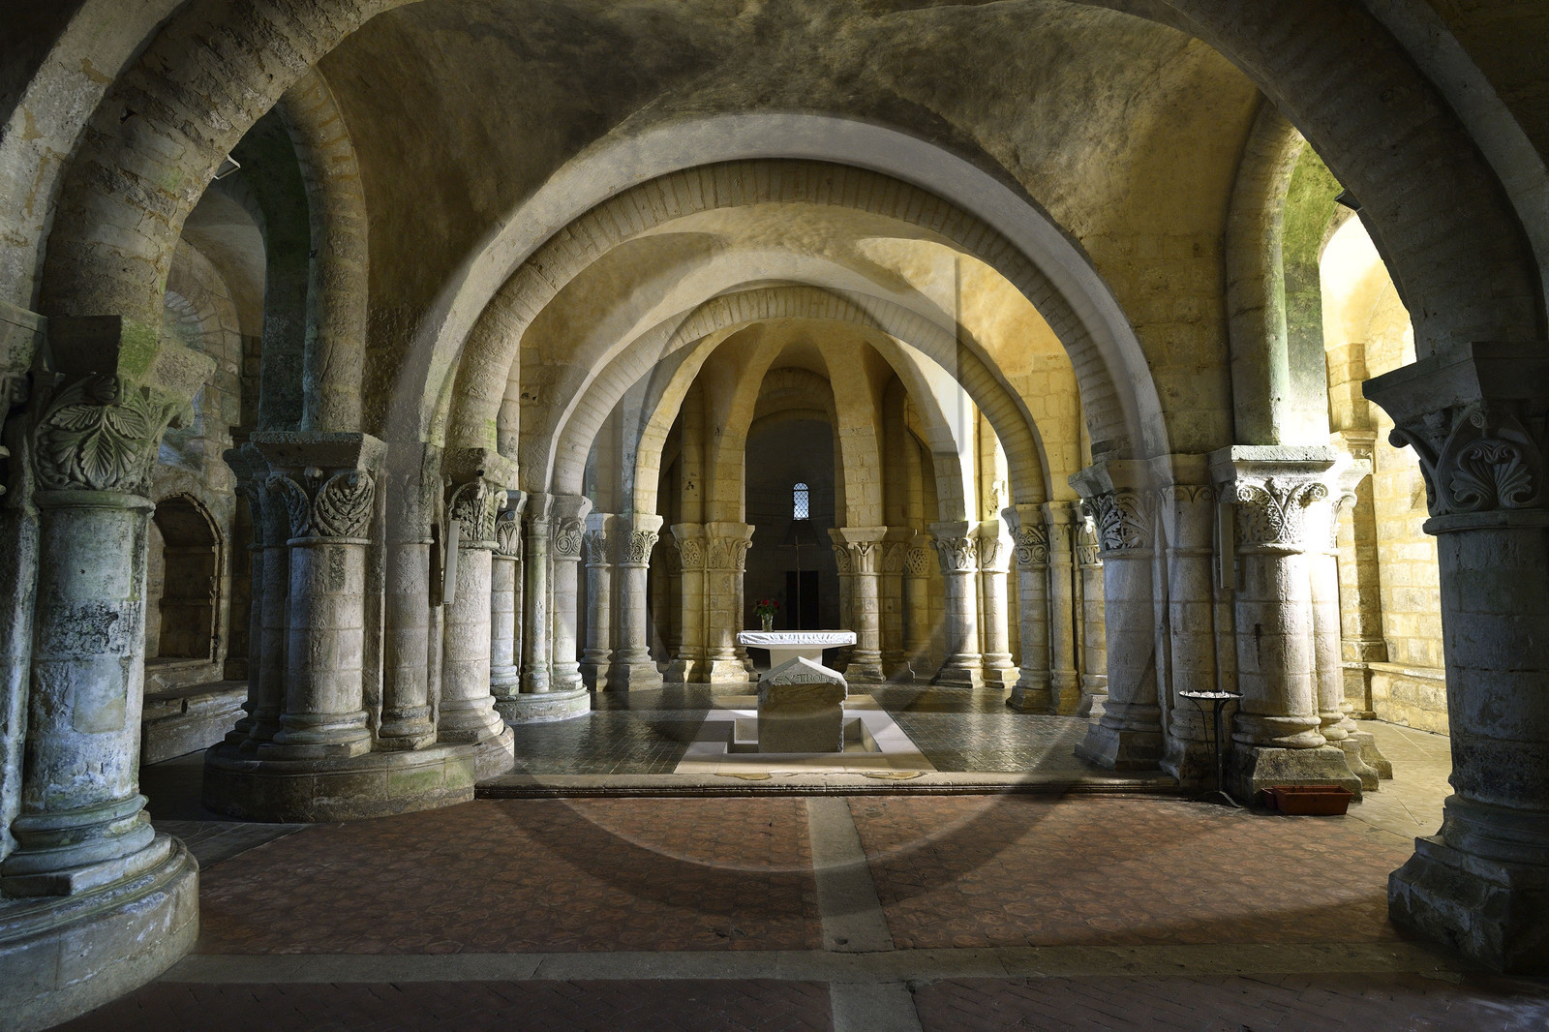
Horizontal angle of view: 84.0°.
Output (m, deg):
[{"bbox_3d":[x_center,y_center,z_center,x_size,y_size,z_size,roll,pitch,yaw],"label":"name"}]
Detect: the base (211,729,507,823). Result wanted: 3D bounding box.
[{"bbox_3d":[-3.523,2.115,7.472,2.410,0.407,2.410,0,-5,0],"label":"base"}]

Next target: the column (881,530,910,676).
[{"bbox_3d":[2.012,1.469,14.441,0.518,2.530,0.547,-1,-5,10],"label":"column"}]

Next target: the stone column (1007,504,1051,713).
[{"bbox_3d":[3.351,1.187,11.208,0.490,2.610,0.600,0,-5,0],"label":"stone column"}]

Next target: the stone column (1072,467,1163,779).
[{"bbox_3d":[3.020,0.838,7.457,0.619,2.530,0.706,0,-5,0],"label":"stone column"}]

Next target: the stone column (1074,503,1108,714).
[{"bbox_3d":[3.942,1.110,10.510,0.605,2.530,0.605,0,-5,0],"label":"stone column"}]

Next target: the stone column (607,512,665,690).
[{"bbox_3d":[-2.231,1.387,13.854,0.660,2.740,0.660,4,-6,-42],"label":"stone column"}]

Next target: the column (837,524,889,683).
[{"bbox_3d":[1.542,1.523,14.963,0.808,2.604,0.748,0,-5,0],"label":"column"}]

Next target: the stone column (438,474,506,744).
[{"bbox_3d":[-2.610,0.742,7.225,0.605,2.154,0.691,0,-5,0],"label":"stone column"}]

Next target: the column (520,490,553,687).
[{"bbox_3d":[-3.006,0.972,10.909,0.370,2.470,0.370,0,-5,0],"label":"column"}]

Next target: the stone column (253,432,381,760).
[{"bbox_3d":[-3.635,0.633,6.924,0.790,2.490,0.650,0,-5,0],"label":"stone column"}]

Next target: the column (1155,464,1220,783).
[{"bbox_3d":[3.712,0.916,7.702,0.578,2.780,0.578,0,-5,0],"label":"column"}]

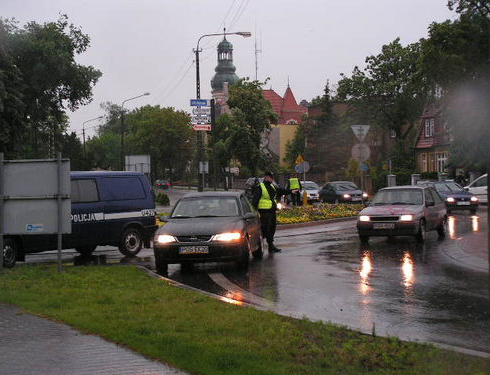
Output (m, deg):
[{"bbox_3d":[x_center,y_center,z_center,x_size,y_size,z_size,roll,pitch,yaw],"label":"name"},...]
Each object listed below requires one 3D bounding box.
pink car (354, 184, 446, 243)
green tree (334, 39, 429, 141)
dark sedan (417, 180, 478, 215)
[{"bbox_3d":[4.150,0.690,25.600,1.560,1.380,3.680,0,1,25],"label":"pink car"},{"bbox_3d":[9.400,-4.700,67.000,6.500,10.800,6.500,-1,1,0],"label":"green tree"},{"bbox_3d":[9.400,0.430,45.400,1.690,1.420,4.100,-1,1,-7],"label":"dark sedan"}]

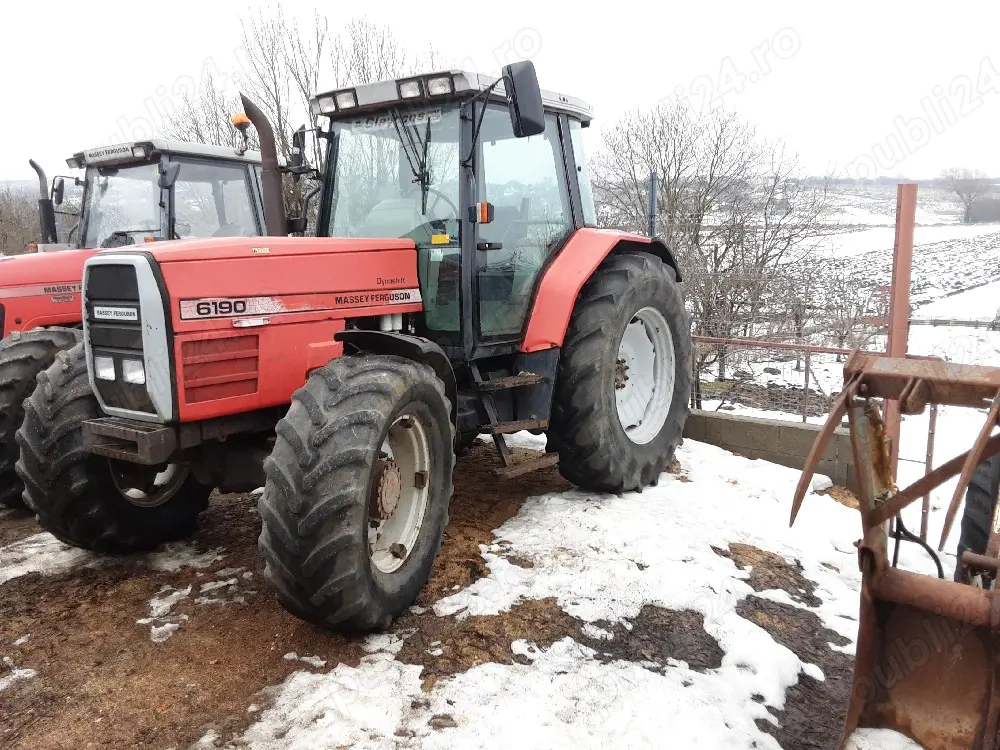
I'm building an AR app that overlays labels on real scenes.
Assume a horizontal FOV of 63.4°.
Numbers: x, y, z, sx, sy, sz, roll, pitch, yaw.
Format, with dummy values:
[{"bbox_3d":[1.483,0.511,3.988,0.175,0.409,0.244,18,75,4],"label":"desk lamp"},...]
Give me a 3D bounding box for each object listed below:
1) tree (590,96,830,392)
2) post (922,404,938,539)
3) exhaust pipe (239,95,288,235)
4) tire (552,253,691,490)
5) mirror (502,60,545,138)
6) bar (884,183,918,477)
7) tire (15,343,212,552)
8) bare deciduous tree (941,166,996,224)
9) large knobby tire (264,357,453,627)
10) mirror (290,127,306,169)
[{"bbox_3d":[2.893,-1.912,11.500,3.500,4.100,3.400,1,8,14],"label":"tree"},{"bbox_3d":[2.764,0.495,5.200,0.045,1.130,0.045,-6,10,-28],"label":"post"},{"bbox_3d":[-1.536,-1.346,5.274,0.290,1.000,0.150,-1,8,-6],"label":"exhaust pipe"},{"bbox_3d":[0.918,-0.003,6.094,0.460,1.740,1.740,5,10,35],"label":"tire"},{"bbox_3d":[0.126,-1.477,4.330,0.170,0.370,0.090,-7,5,18],"label":"mirror"},{"bbox_3d":[2.430,-0.084,4.920,0.115,2.113,0.080,-1,8,0],"label":"bar"},{"bbox_3d":[-2.280,0.425,5.022,0.480,1.340,1.340,2,9,16],"label":"tire"},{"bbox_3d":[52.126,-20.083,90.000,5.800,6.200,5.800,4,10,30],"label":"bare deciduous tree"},{"bbox_3d":[-0.653,0.570,4.022,0.480,1.340,1.340,4,10,15],"label":"large knobby tire"},{"bbox_3d":[-1.445,-1.631,5.800,0.090,0.300,0.170,-9,12,-40],"label":"mirror"}]

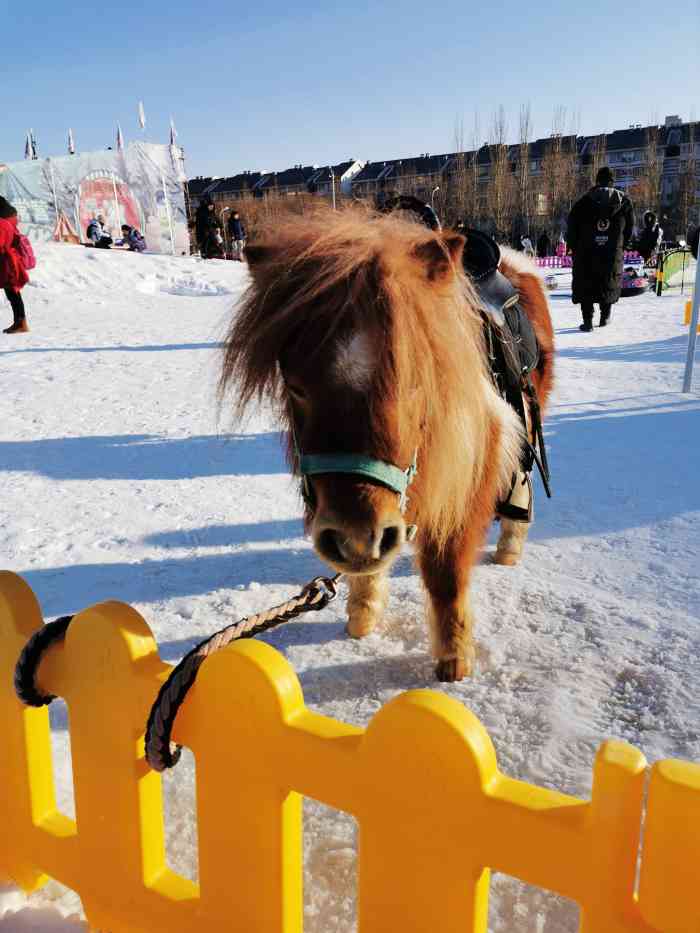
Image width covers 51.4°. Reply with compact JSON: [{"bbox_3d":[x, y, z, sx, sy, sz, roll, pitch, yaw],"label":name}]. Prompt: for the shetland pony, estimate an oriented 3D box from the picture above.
[{"bbox_3d":[0.233,-0.086,1.891,0.500,1.060,1.360,6,18,22],"label":"shetland pony"}]

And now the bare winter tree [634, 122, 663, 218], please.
[{"bbox_3d":[26.836,-25.215,65.708,2.610,11.020,2.610,-1,17,0],"label":"bare winter tree"}]

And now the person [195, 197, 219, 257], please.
[{"bbox_3d":[-4.284,-7.155,21.730,0.420,1.700,0.600,15,23,43],"label":"person"}]

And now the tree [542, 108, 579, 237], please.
[{"bbox_3d":[18.775,-25.715,65.498,3.550,12.480,3.550,-1,17,0],"label":"tree"}]

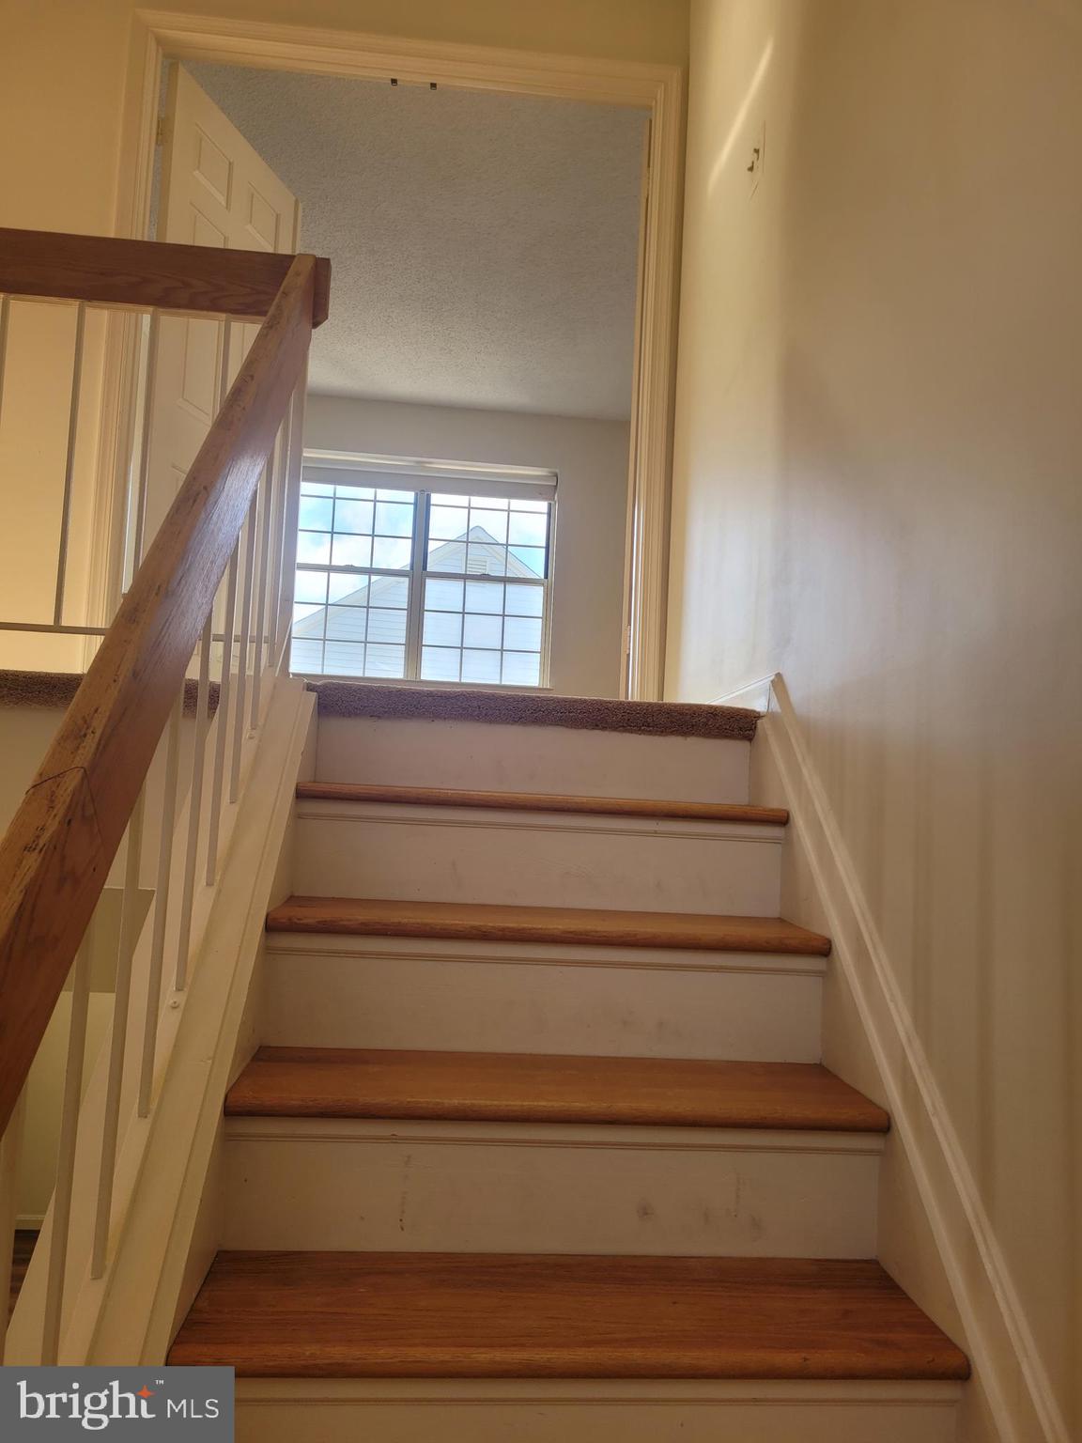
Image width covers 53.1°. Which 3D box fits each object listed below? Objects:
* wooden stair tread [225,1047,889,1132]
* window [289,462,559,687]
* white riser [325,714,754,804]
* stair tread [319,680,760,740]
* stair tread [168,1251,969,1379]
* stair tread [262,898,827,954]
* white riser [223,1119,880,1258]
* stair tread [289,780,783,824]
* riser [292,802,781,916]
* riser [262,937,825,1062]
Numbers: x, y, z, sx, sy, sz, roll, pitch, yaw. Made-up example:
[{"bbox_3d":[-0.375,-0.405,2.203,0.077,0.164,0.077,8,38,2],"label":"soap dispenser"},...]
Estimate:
[{"bbox_3d":[0.022,0.523,1.547,0.875,0.027,0.258,3,-4,-5],"label":"wooden stair tread"},{"bbox_3d":[-0.843,-1.040,7.465,1.865,1.560,0.100,3,-4,-5],"label":"window"},{"bbox_3d":[-0.007,0.081,2.187,0.875,0.134,0.020,3,-4,-5],"label":"white riser"},{"bbox_3d":[-0.007,-0.014,2.276,0.890,0.071,0.255,3,-4,-5],"label":"stair tread"},{"bbox_3d":[0.032,0.708,1.298,0.875,0.027,0.258,3,-4,-5],"label":"stair tread"},{"bbox_3d":[0.011,0.338,1.795,0.875,0.027,0.258,3,-4,-5],"label":"stair tread"},{"bbox_3d":[0.025,0.617,1.443,0.875,0.172,0.020,3,-4,-5],"label":"white riser"},{"bbox_3d":[0.001,0.153,2.044,0.875,0.027,0.258,3,-4,-5],"label":"stair tread"},{"bbox_3d":[0.004,0.247,1.940,0.875,0.172,0.020,3,-4,-5],"label":"riser"},{"bbox_3d":[0.015,0.432,1.691,0.875,0.172,0.020,3,-4,-5],"label":"riser"}]

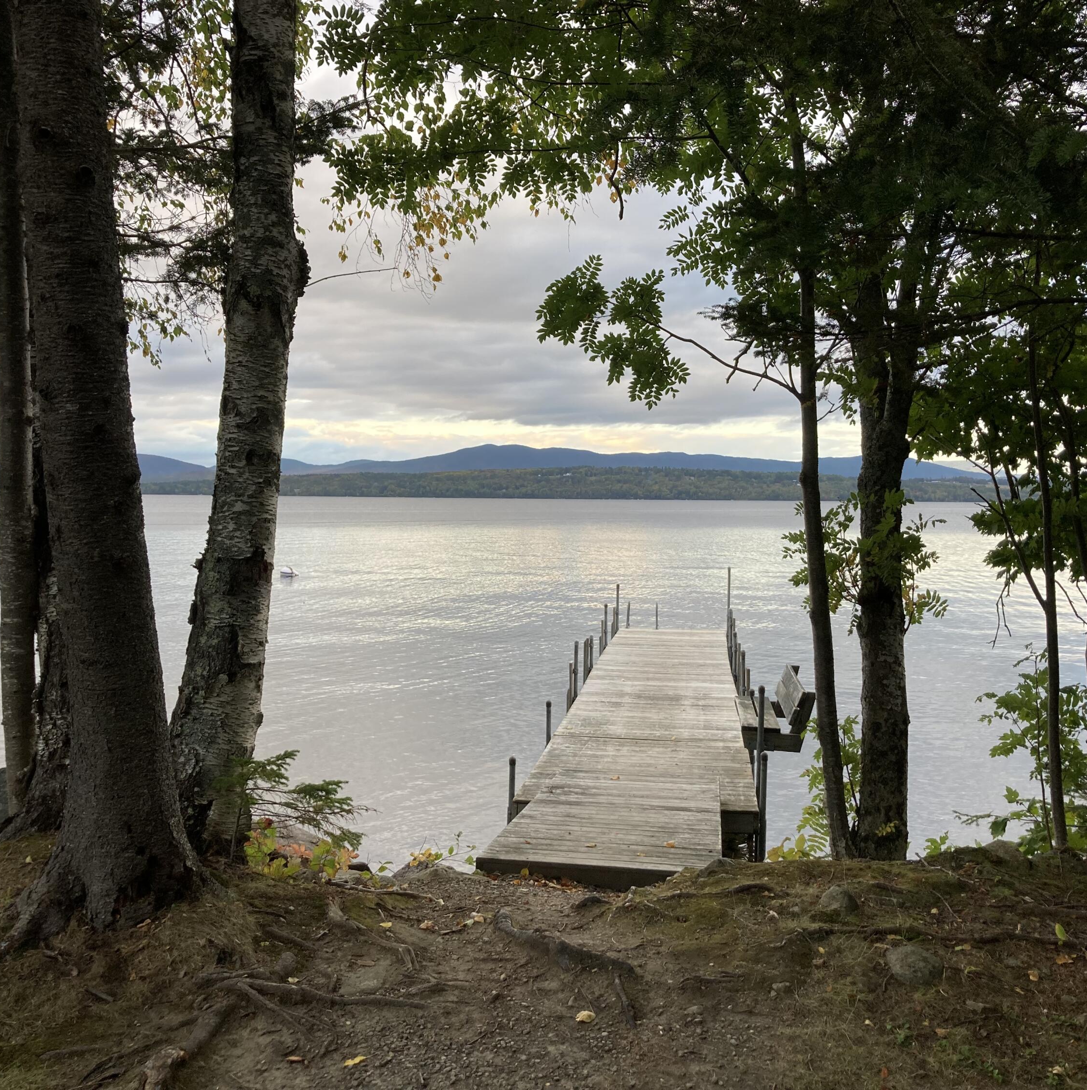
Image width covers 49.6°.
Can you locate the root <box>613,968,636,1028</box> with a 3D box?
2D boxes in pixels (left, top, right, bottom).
[{"bbox_3d":[0.297,1.658,4.300,0.070,0.060,0.540,0,2,-3],"label":"root"}]

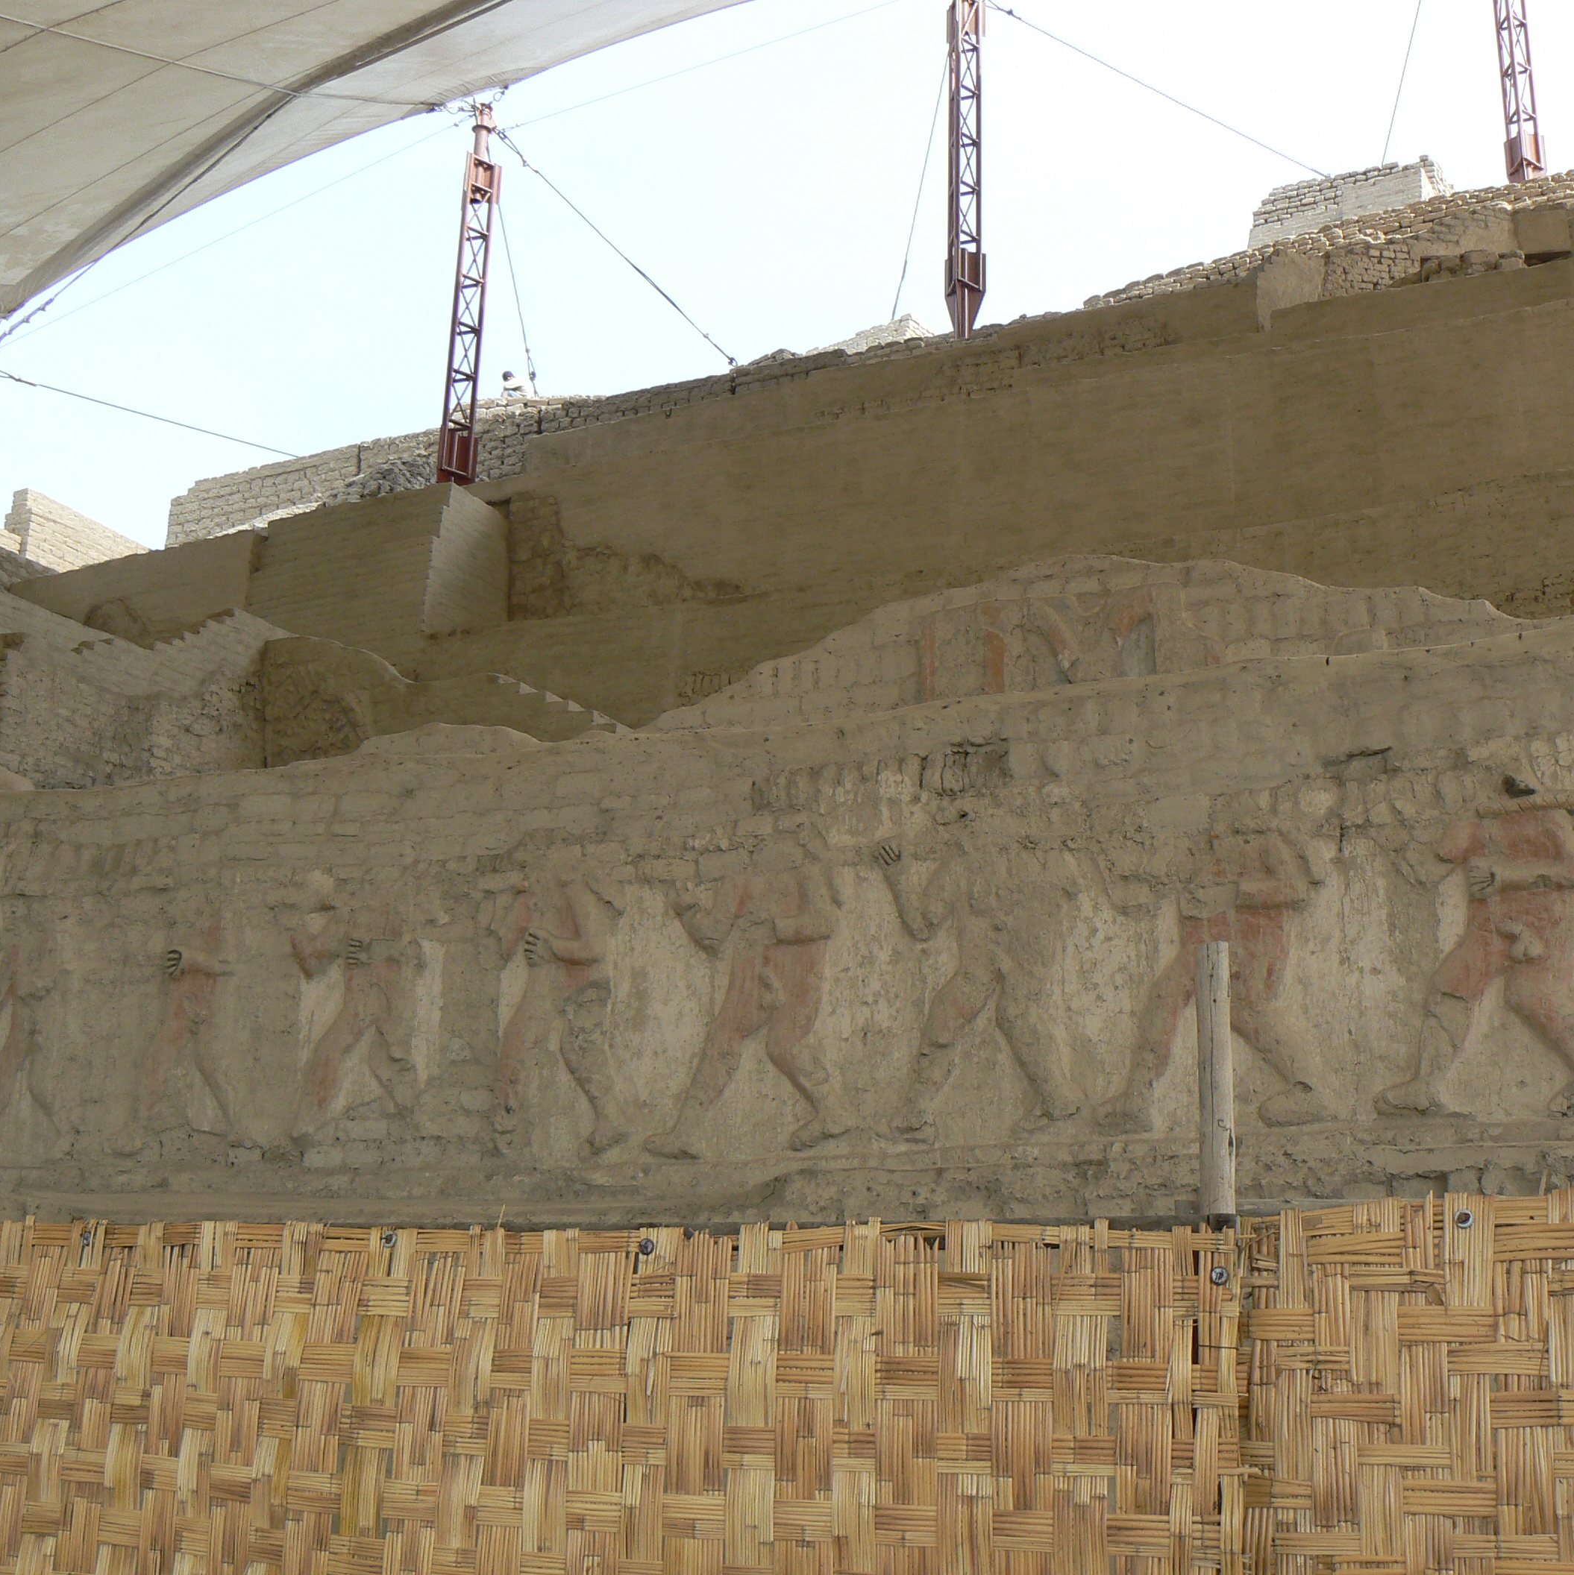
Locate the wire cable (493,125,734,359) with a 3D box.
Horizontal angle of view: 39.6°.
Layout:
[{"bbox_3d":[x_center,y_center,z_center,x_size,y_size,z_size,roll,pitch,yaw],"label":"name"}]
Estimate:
[{"bbox_3d":[-2.776,-8.580,34.500,4.042,4.543,0.100,-3,-13,14],"label":"wire cable"}]

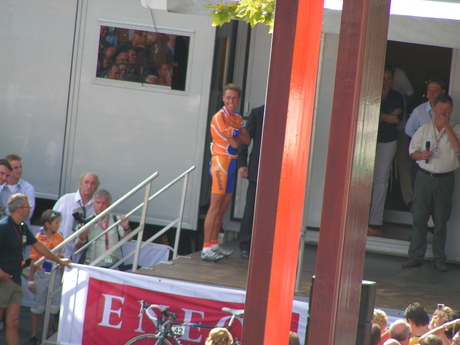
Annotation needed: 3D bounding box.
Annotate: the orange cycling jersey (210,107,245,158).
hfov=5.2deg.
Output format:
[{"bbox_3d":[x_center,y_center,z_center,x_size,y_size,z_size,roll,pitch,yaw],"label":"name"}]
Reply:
[{"bbox_3d":[-0.027,-0.402,51.100,0.420,0.530,0.290,-2,11,-42],"label":"orange cycling jersey"}]

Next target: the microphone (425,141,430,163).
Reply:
[{"bbox_3d":[2.008,-0.206,51.200,0.050,0.235,0.050,2,8,-10],"label":"microphone"}]

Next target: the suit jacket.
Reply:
[{"bbox_3d":[0.392,-0.305,51.400,0.560,0.800,0.300,4,8,-12],"label":"suit jacket"}]

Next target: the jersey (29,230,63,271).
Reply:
[{"bbox_3d":[-1.846,0.780,50.600,0.360,0.430,0.230,2,9,-25],"label":"jersey"}]

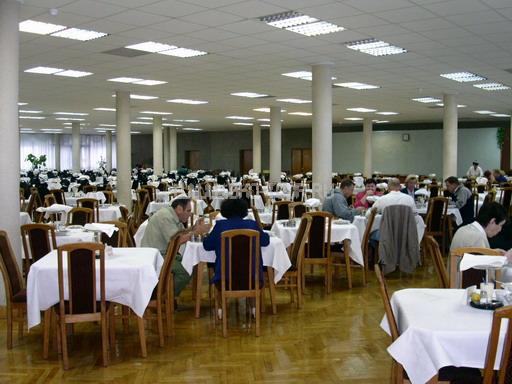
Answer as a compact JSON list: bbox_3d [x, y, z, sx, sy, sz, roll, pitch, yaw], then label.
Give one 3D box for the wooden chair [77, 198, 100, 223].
[{"bbox_3d":[-2.771,0.615,9.572,0.420,1.010,0.510,0,3,2],"label":"wooden chair"}]

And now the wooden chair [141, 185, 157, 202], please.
[{"bbox_3d":[-2.467,0.320,13.247,0.450,0.980,0.530,0,4,6],"label":"wooden chair"}]

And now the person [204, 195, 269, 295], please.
[{"bbox_3d":[-0.193,0.674,5.383,0.600,1.220,0.700,0,3,-7],"label":"person"}]

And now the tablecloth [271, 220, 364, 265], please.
[{"bbox_3d":[0.779,0.670,7.454,1.060,0.500,1.020,0,3,0],"label":"tablecloth"}]

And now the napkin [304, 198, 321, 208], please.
[{"bbox_3d":[0.786,0.157,7.761,0.250,0.120,0.230,0,3,0],"label":"napkin"}]

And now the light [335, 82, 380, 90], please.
[{"bbox_3d":[2.225,-2.352,12.378,0.580,0.070,1.170,3,5,40],"label":"light"}]

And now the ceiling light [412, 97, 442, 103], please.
[{"bbox_3d":[5.220,-2.834,17.156,0.660,0.080,1.300,3,4,40],"label":"ceiling light"}]

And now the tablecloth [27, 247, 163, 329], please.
[{"bbox_3d":[-1.358,0.818,4.925,1.000,0.510,0.980,0,3,-4],"label":"tablecloth"}]

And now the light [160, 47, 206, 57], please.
[{"bbox_3d":[-1.085,-2.070,8.328,0.590,0.070,0.590,3,5,40],"label":"light"}]

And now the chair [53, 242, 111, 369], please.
[{"bbox_3d":[-1.366,0.851,4.489,0.420,0.980,0.500,-1,4,-14],"label":"chair"}]

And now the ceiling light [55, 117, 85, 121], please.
[{"bbox_3d":[-7.438,-2.943,22.599,0.570,0.070,1.150,3,4,41],"label":"ceiling light"}]

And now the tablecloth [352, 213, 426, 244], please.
[{"bbox_3d":[1.987,0.574,8.955,1.050,0.500,1.020,0,3,0],"label":"tablecloth"}]

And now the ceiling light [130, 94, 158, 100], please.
[{"bbox_3d":[-3.212,-2.786,16.484,0.660,0.080,0.660,3,4,40],"label":"ceiling light"}]

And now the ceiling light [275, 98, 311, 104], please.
[{"bbox_3d":[1.099,-2.562,15.730,0.580,0.070,1.170,3,5,40],"label":"ceiling light"}]

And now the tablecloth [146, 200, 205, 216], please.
[{"bbox_3d":[-1.630,0.444,11.546,1.170,0.410,1.150,-1,3,-9],"label":"tablecloth"}]

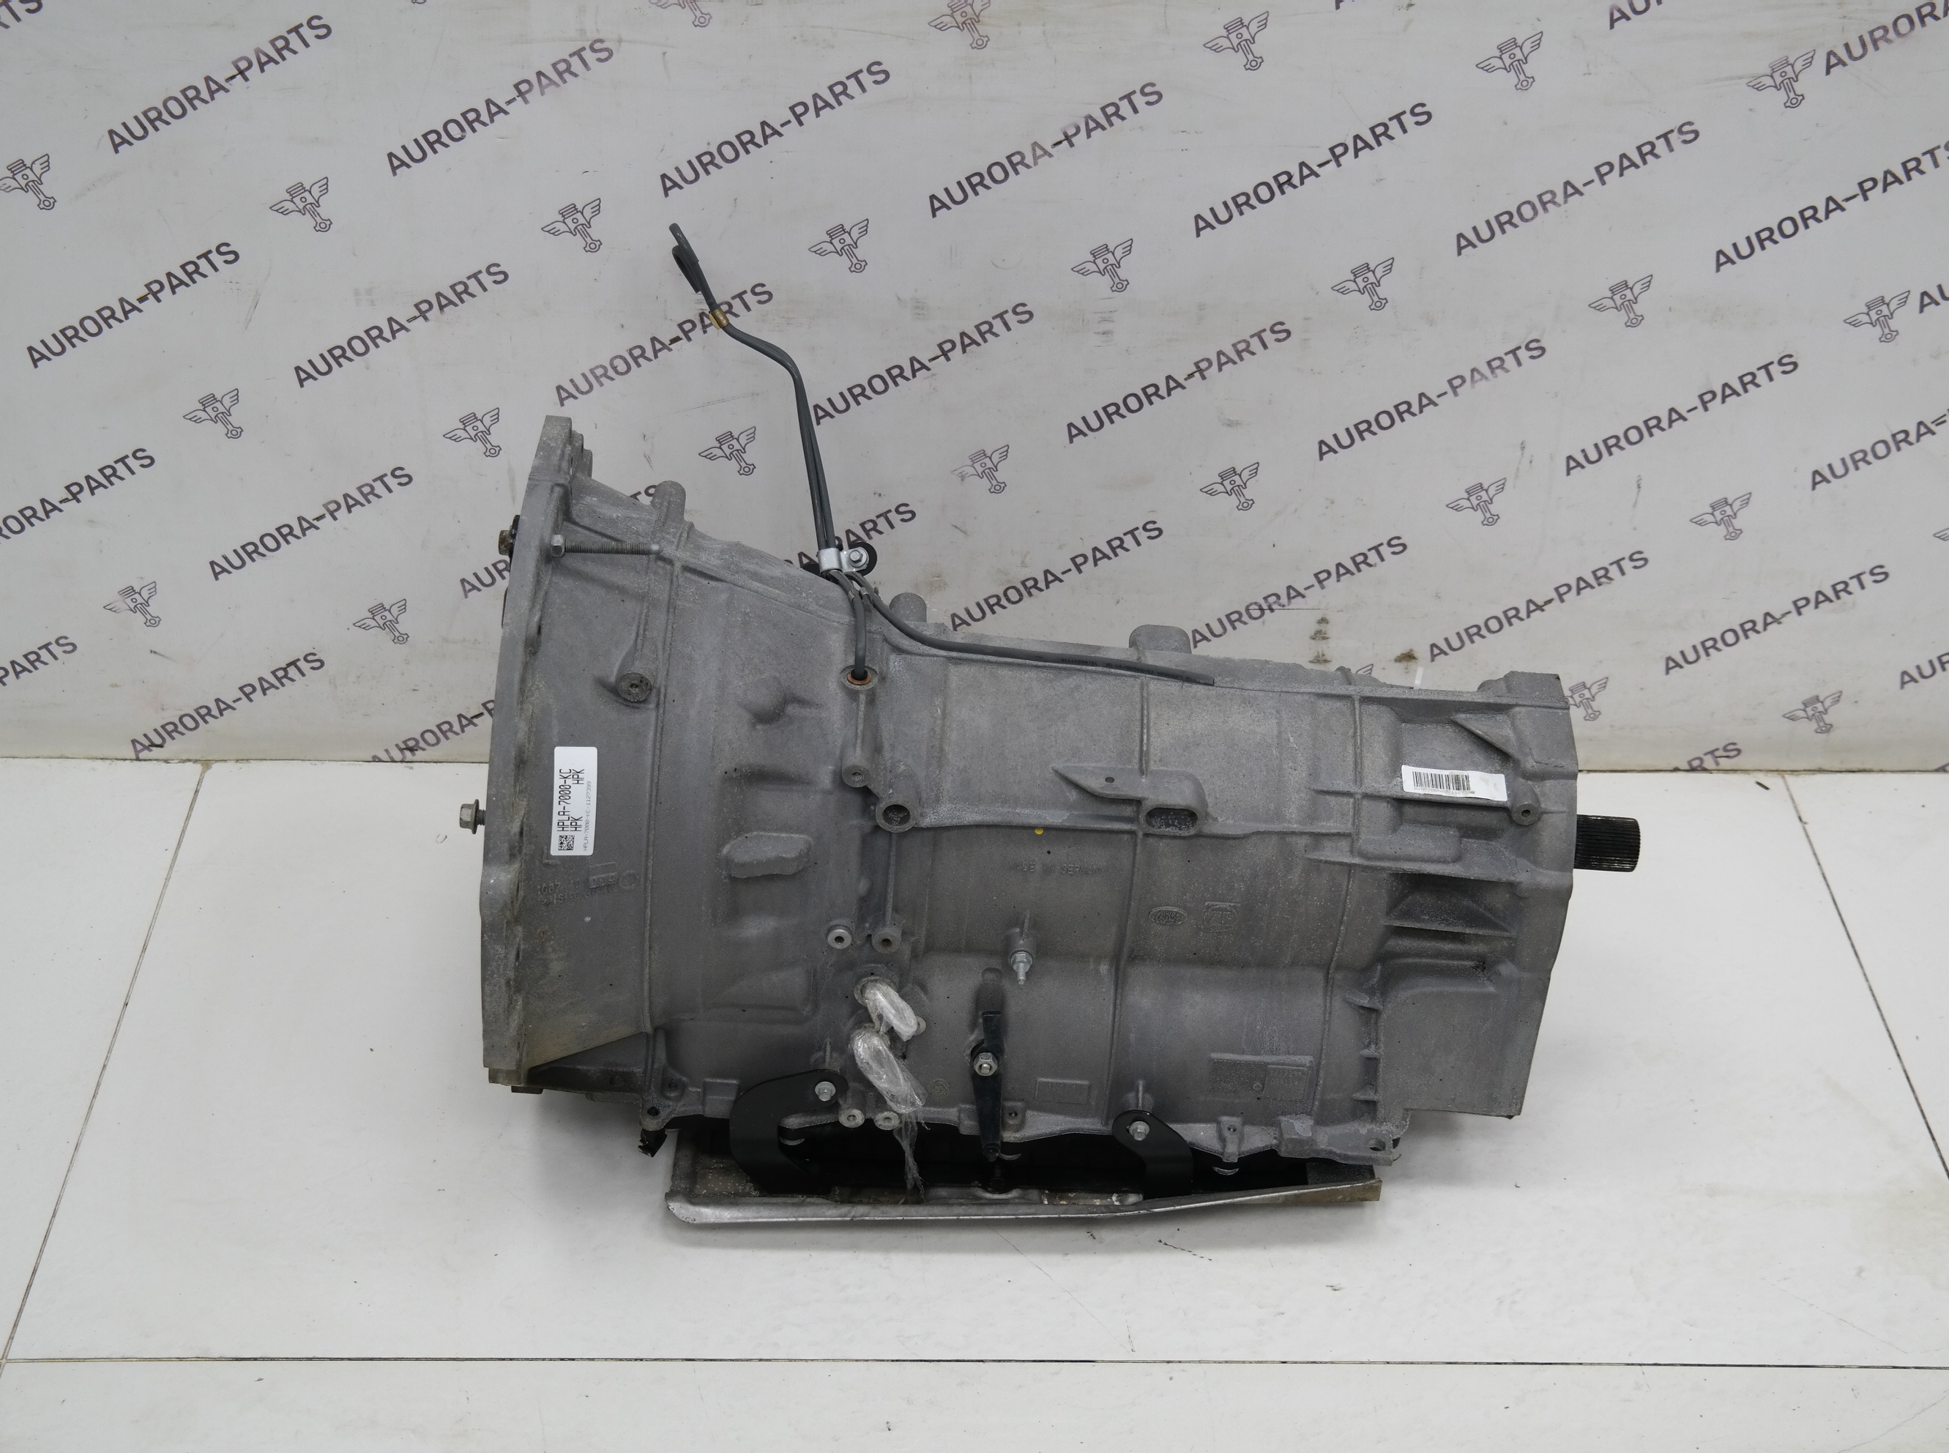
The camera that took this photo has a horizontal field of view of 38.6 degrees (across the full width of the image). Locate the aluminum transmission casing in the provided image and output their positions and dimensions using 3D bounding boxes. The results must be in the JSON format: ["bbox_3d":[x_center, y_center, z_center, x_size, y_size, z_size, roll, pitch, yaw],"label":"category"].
[{"bbox_3d":[0.031,0.040,1.695,0.680,0.480,0.400,2,36,-4],"label":"aluminum transmission casing"}]

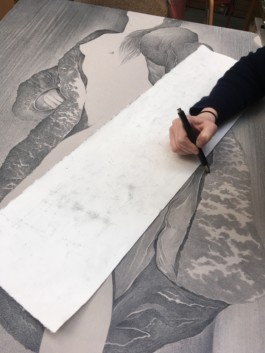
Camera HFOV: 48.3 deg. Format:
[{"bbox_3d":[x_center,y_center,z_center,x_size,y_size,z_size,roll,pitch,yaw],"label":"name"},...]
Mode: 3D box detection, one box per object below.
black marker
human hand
[{"bbox_3d":[0.129,-0.071,0.614,0.013,0.155,0.013,-25,25,13],"label":"black marker"},{"bbox_3d":[0.131,-0.093,0.635,0.110,0.080,0.085,-18,59,-16],"label":"human hand"}]

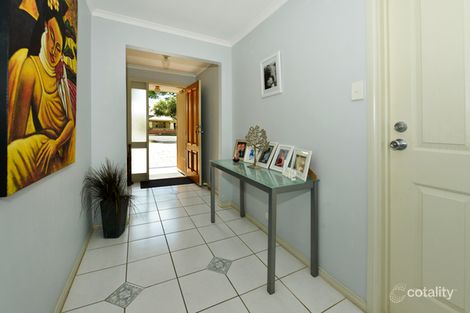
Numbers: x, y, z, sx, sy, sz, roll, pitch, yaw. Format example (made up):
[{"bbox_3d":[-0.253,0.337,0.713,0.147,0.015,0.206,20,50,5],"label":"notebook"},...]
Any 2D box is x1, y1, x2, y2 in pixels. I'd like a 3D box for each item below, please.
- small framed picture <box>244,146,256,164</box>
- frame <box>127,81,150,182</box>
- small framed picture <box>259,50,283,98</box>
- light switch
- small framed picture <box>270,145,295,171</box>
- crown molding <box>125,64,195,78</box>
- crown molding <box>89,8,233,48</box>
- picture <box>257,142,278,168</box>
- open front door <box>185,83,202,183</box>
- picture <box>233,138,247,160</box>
[{"bbox_3d":[0.192,-0.026,2.199,0.020,0.180,0.149,13,-4,-39],"label":"small framed picture"},{"bbox_3d":[-2.023,-0.521,3.866,0.381,2.091,0.070,-1,5,-27],"label":"frame"},{"bbox_3d":[0.372,-0.865,1.962,0.025,0.417,0.330,-1,5,-27],"label":"small framed picture"},{"bbox_3d":[0.793,-0.432,1.194,0.014,0.115,0.076,-1,5,-27],"label":"light switch"},{"bbox_3d":[0.446,0.007,1.783,0.022,0.268,0.196,21,-5,-26],"label":"small framed picture"},{"bbox_3d":[-1.567,-1.867,4.021,1.463,0.085,0.080,-1,5,-27],"label":"crown molding"},{"bbox_3d":[-0.762,-1.586,2.317,1.669,0.085,0.080,-1,5,-27],"label":"crown molding"},{"bbox_3d":[0.342,-0.022,1.950,0.022,0.273,0.216,21,-5,-26],"label":"picture"},{"bbox_3d":[-0.901,-0.512,3.982,0.045,2.101,0.824,-2,5,-34],"label":"open front door"},{"bbox_3d":[0.073,-0.079,2.326,0.175,0.258,0.022,5,-9,36],"label":"picture"}]

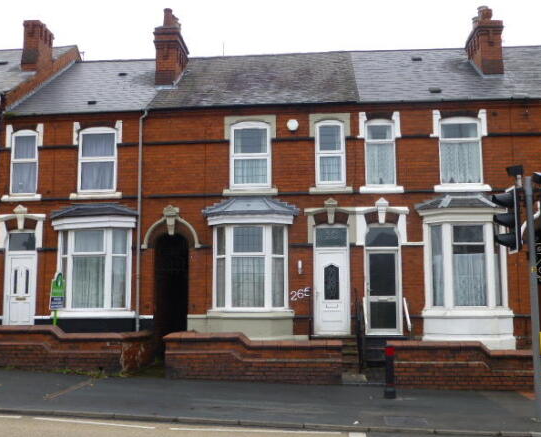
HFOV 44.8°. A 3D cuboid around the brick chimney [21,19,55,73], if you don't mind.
[{"bbox_3d":[-6.992,-5.005,19.800,0.520,1.570,1.120,-1,-7,5],"label":"brick chimney"}]

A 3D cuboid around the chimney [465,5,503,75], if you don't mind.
[{"bbox_3d":[6.162,-4.896,18.928,0.670,2.160,1.840,-1,-7,5],"label":"chimney"}]

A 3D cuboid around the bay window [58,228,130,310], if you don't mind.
[{"bbox_3d":[-4.512,1.296,16.505,1.930,2.010,0.570,-1,-7,5],"label":"bay window"}]

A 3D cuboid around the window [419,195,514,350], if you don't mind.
[{"bbox_3d":[4.487,1.230,15.141,2.100,3.593,0.600,-1,-7,6],"label":"window"}]

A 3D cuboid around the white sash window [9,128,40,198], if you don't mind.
[{"bbox_3d":[-6.237,-1.410,16.681,0.715,1.702,0.120,-1,-7,5],"label":"white sash window"}]

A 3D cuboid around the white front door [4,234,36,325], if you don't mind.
[{"bbox_3d":[-6.426,1.635,16.998,0.820,2.520,0.120,-1,-7,5],"label":"white front door"}]

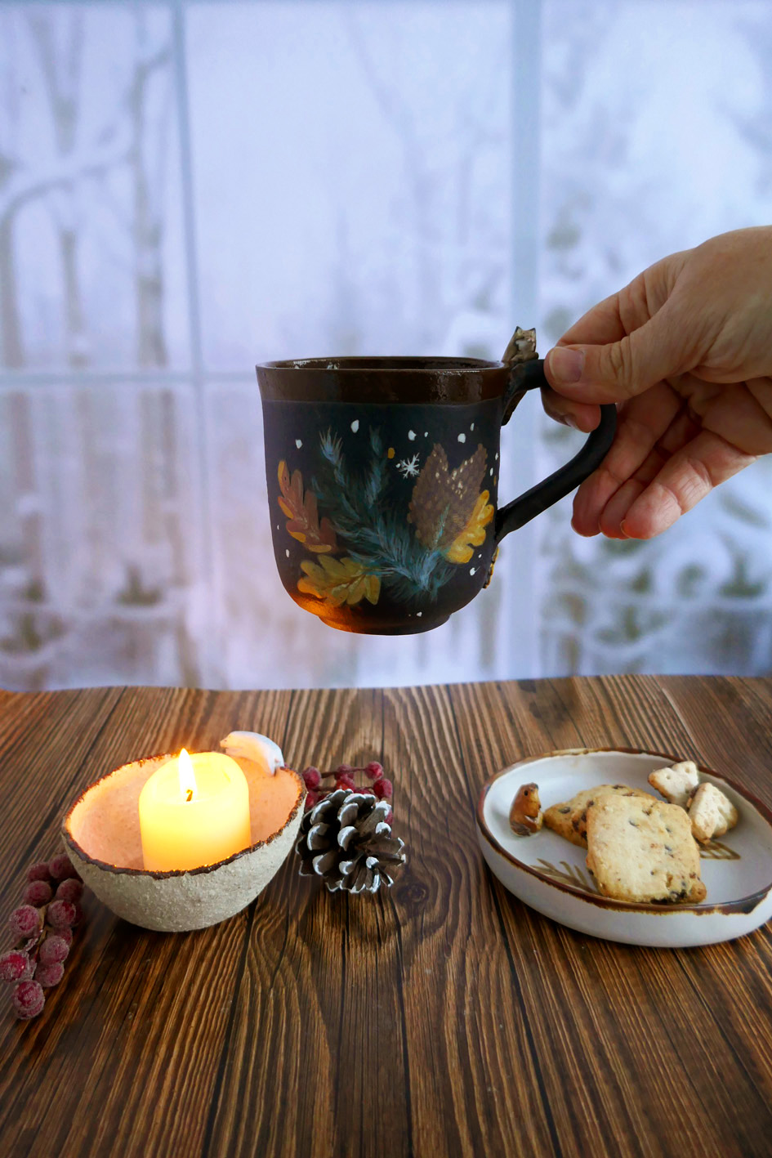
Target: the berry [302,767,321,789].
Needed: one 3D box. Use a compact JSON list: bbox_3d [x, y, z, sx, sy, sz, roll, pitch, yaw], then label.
[{"bbox_3d":[-0.041,0.110,0.442,0.011,0.011,0.011,0,18,0],"label":"berry"}]

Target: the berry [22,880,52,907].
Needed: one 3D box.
[{"bbox_3d":[-0.154,0.139,0.355,0.011,0.011,0.011,0,18,0],"label":"berry"}]

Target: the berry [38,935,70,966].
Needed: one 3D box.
[{"bbox_3d":[-0.130,0.146,0.316,0.011,0.011,0.011,0,18,0],"label":"berry"}]

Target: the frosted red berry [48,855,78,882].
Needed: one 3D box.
[{"bbox_3d":[-0.146,0.131,0.364,0.012,0.012,0.012,0,18,0],"label":"frosted red berry"}]

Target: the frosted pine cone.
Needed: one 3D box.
[{"bbox_3d":[-0.016,0.122,0.374,0.051,0.045,0.049,0,18,0],"label":"frosted pine cone"}]

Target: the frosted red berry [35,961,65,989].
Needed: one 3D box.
[{"bbox_3d":[-0.132,0.155,0.316,0.011,0.011,0.011,0,18,0],"label":"frosted red berry"}]

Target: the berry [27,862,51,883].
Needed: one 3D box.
[{"bbox_3d":[-0.159,0.136,0.369,0.011,0.011,0.011,0,18,0],"label":"berry"}]

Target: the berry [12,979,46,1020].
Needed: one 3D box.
[{"bbox_3d":[-0.135,0.158,0.302,0.012,0.012,0.012,0,18,0],"label":"berry"}]

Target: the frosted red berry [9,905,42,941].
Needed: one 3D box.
[{"bbox_3d":[-0.145,0.138,0.324,0.012,0.013,0.012,0,18,0],"label":"frosted red berry"}]

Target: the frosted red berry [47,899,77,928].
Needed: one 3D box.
[{"bbox_3d":[-0.134,0.138,0.332,0.011,0.012,0.011,0,18,0],"label":"frosted red berry"}]

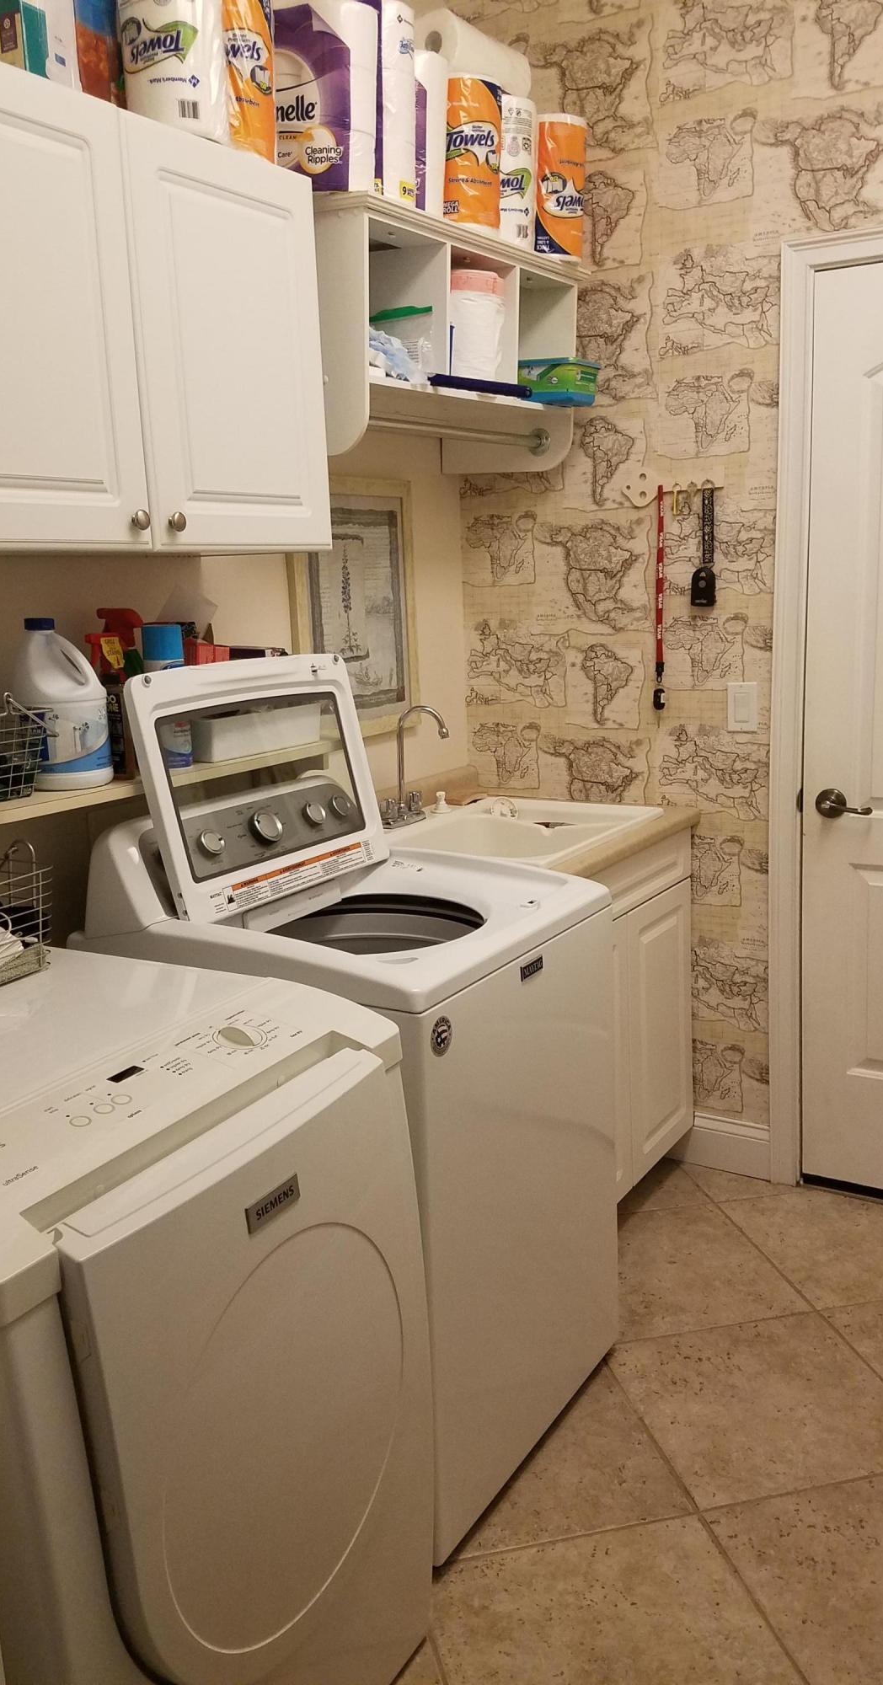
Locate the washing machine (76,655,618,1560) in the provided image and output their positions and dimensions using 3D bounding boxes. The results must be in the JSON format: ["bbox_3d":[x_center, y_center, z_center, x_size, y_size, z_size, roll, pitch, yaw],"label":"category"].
[{"bbox_3d":[-0.147,0.374,2.257,0.690,1.364,0.695,5,14,32],"label":"washing machine"}]

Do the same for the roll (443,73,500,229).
[{"bbox_3d":[0.058,-1.356,2.532,0.118,0.282,0.118,-2,12,2],"label":"roll"}]

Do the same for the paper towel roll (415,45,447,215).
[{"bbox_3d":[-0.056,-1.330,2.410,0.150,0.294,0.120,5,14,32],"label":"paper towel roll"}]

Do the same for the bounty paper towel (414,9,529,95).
[{"bbox_3d":[0.064,-1.578,2.566,0.120,0.120,0.280,5,13,33],"label":"bounty paper towel"}]

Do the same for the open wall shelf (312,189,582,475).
[{"bbox_3d":[-0.058,-1.026,2.676,0.398,0.411,0.874,5,14,32],"label":"open wall shelf"}]

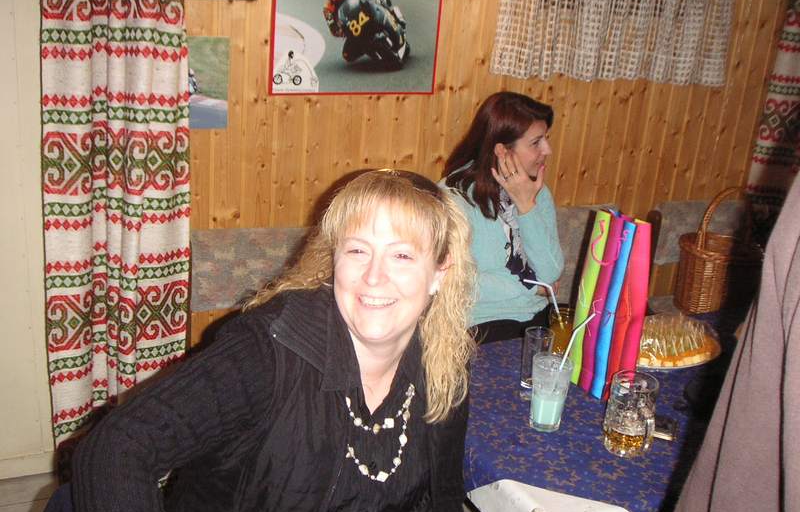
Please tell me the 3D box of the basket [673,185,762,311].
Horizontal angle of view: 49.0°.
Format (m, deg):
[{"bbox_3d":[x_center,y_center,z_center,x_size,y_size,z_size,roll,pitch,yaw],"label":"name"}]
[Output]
[{"bbox_3d":[0.894,-0.028,2.408,0.240,0.335,0.250,-5,20,-28],"label":"basket"}]

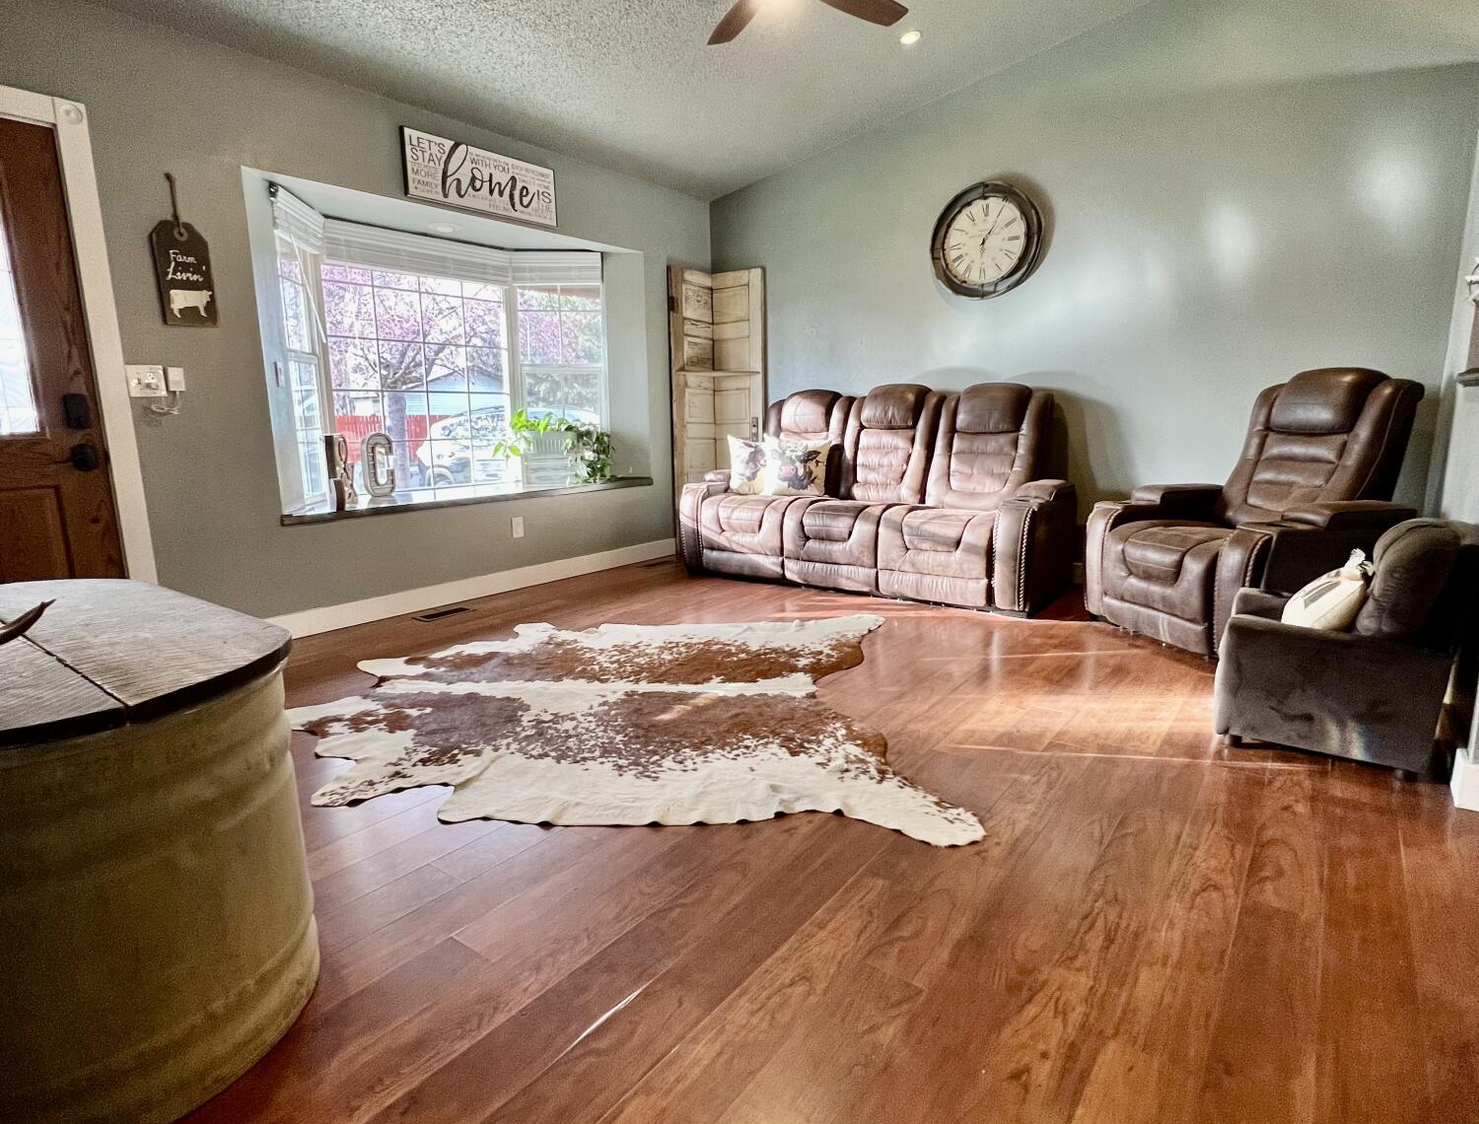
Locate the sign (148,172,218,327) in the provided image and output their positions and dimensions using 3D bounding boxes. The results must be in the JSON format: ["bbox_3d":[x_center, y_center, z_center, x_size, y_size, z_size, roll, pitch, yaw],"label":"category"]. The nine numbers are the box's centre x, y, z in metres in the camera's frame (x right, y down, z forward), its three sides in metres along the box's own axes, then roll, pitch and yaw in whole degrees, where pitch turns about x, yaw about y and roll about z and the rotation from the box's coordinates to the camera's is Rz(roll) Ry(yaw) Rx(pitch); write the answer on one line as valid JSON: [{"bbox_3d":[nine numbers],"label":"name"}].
[{"bbox_3d":[-2.239,-1.252,2.985,0.025,0.575,0.210,8,14,38],"label":"sign"}]

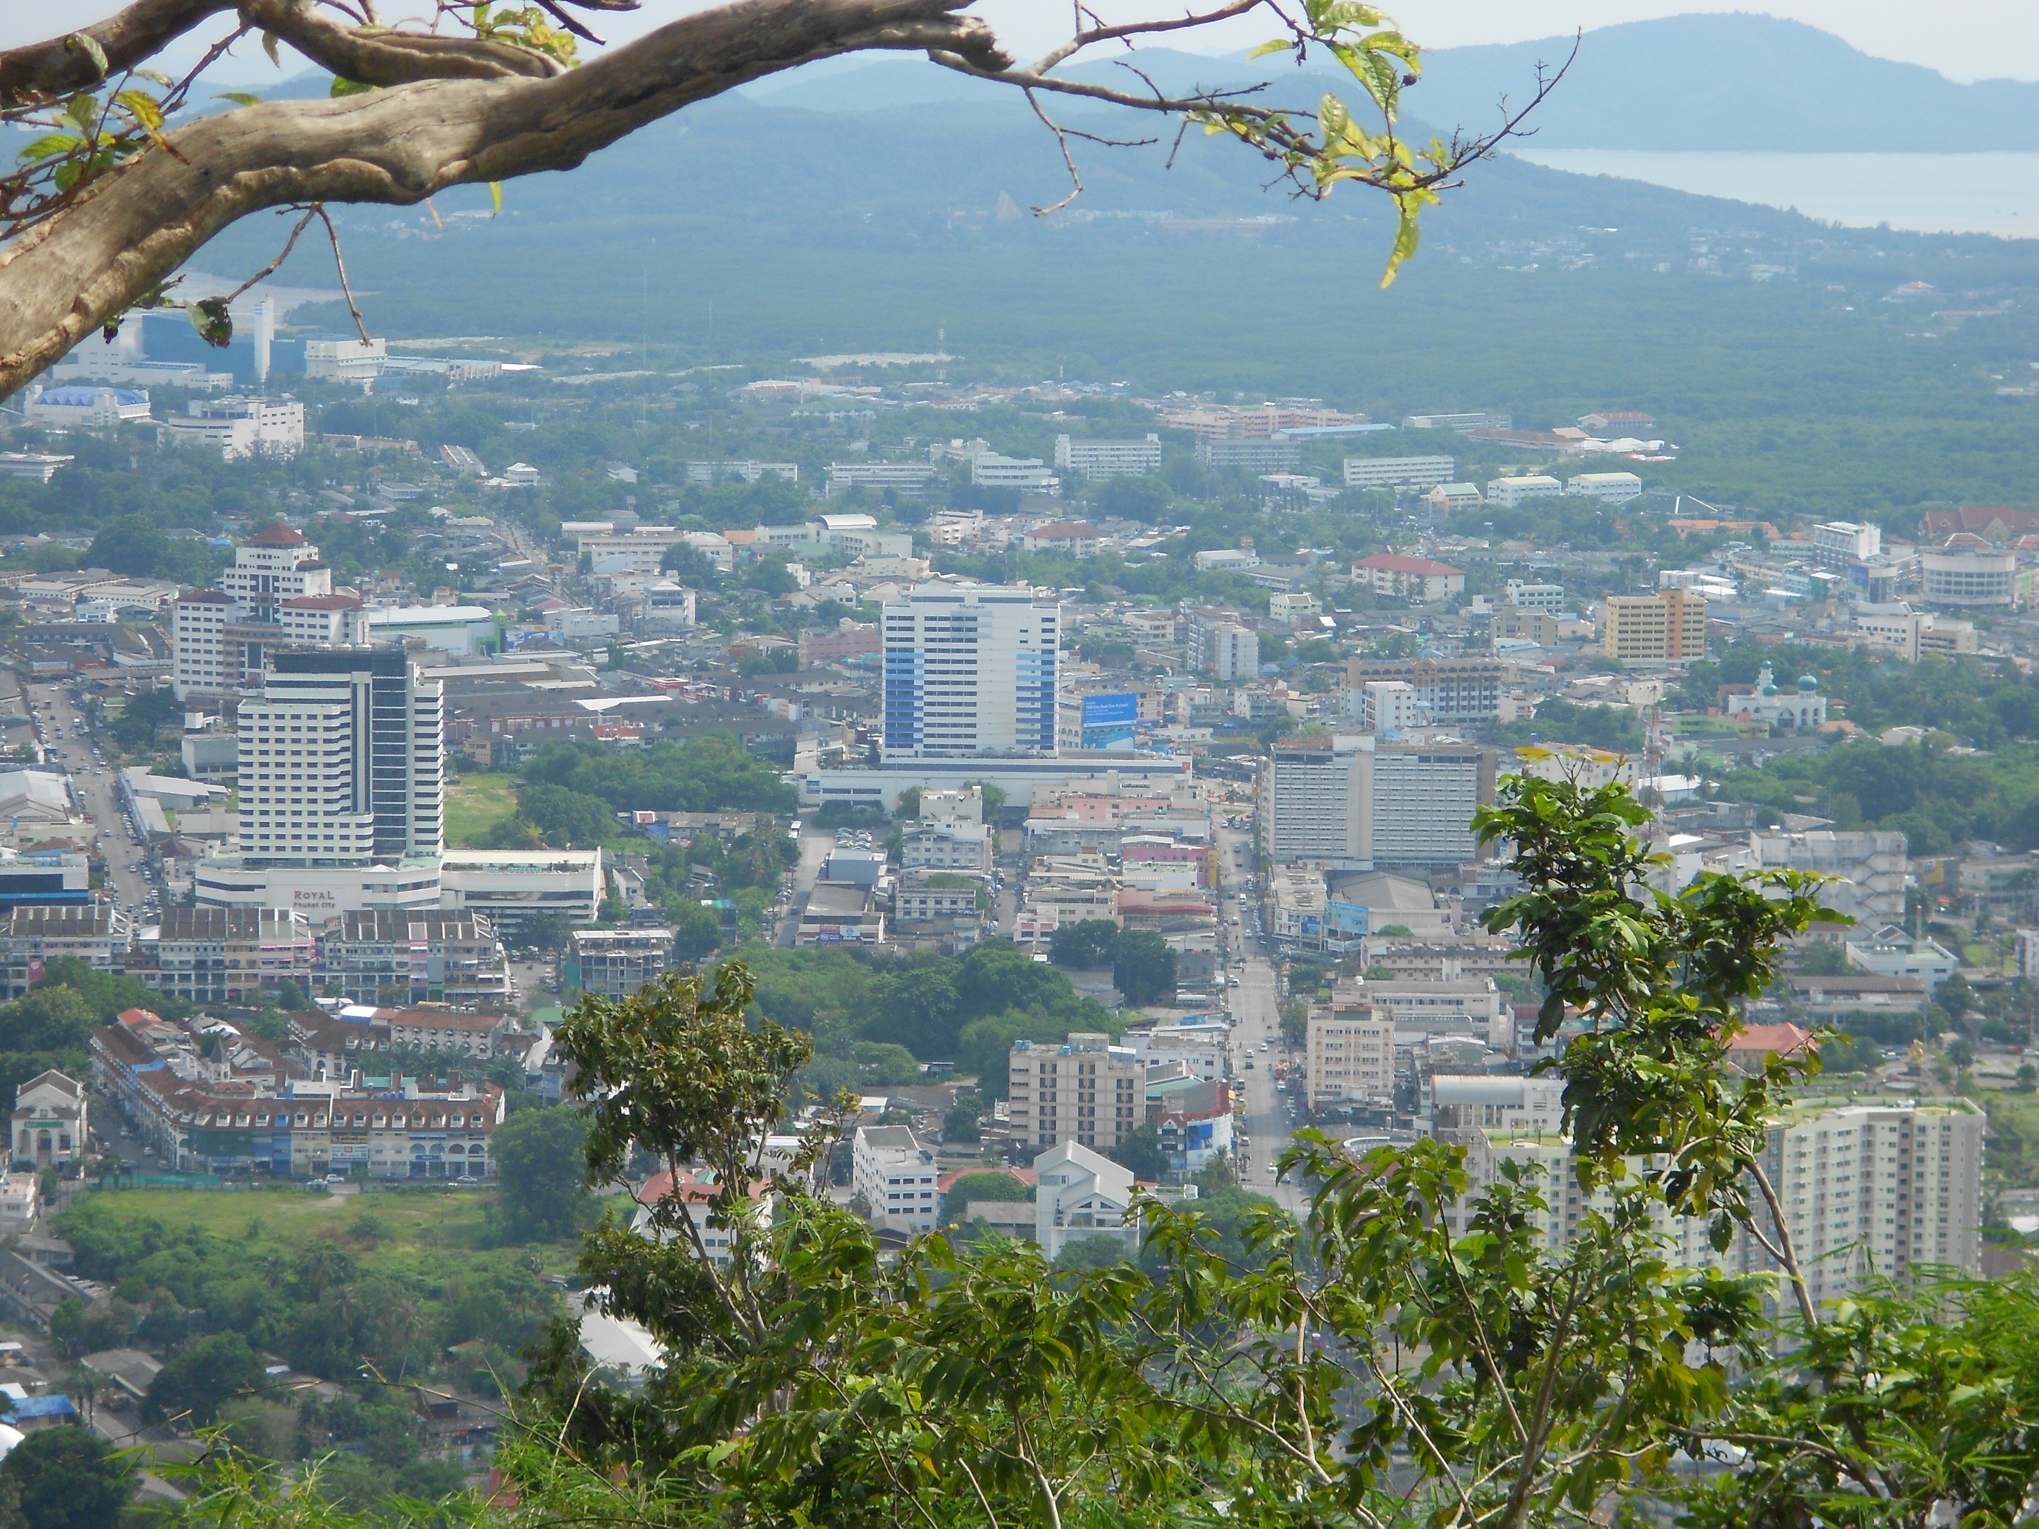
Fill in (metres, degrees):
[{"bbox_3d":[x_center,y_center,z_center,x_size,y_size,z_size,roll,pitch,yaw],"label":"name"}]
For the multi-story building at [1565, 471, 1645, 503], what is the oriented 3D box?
[{"bbox_3d":[296.050,-138.240,2951.330,35.000,15.000,18.000,-5,9,-37],"label":"multi-story building"}]

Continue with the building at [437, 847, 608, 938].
[{"bbox_3d":[-129.890,34.260,1526.080,42.000,19.000,31.000,0,7,-3],"label":"building"}]

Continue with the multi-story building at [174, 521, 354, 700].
[{"bbox_3d":[-255.650,-48.330,1988.130,55.000,61.000,32.000,4,8,23],"label":"multi-story building"}]

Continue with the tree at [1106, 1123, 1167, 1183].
[{"bbox_3d":[24.290,80.160,1206.800,12.000,11.300,11.500,1,7,0],"label":"tree"}]

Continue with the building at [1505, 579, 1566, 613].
[{"bbox_3d":[206.400,-64.850,2337.710,20.000,16.500,9.500,-2,8,-23],"label":"building"}]

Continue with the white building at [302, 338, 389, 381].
[{"bbox_3d":[-450.330,-269.970,3895.090,30.000,28.000,47.500,5,9,35],"label":"white building"}]

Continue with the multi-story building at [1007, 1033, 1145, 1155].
[{"bbox_3d":[12.700,69.780,1238.470,28.300,23.800,13.000,1,7,4],"label":"multi-story building"}]

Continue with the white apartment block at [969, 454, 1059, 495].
[{"bbox_3d":[-3.040,-148.080,2990.240,45.000,19.500,18.000,0,7,-7],"label":"white apartment block"}]

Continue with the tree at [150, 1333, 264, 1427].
[{"bbox_3d":[-138.520,104.060,993.870,19.000,14.000,18.000,1,7,0],"label":"tree"}]

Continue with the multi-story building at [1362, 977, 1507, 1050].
[{"bbox_3d":[97.620,58.520,1371.580,33.000,14.500,14.000,1,7,0],"label":"multi-story building"}]

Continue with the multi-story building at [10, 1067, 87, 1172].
[{"bbox_3d":[-202.750,74.050,1216.000,14.400,16.500,21.000,0,7,-7],"label":"multi-story building"}]

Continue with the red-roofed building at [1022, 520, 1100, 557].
[{"bbox_3d":[18.570,-99.650,2616.220,34.000,13.500,16.000,0,7,-8],"label":"red-roofed building"}]

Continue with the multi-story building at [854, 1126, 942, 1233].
[{"bbox_3d":[-24.590,83.380,1163.380,10.200,15.000,34.000,-1,7,-12],"label":"multi-story building"}]

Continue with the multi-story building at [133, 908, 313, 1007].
[{"bbox_3d":[-193.080,46.870,1417.190,44.000,20.000,16.000,0,7,-2],"label":"multi-story building"}]

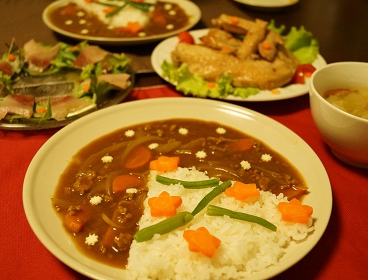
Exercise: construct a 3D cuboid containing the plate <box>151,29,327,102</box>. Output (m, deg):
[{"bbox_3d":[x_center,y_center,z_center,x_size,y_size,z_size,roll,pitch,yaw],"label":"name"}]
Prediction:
[{"bbox_3d":[0.072,-0.100,0.616,0.232,0.023,0.232,1,34,-1],"label":"plate"}]

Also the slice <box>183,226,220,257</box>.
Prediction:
[{"bbox_3d":[0.012,0.070,0.310,0.025,0.006,0.025,-1,49,-20],"label":"slice"}]

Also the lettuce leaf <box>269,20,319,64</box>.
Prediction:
[{"bbox_3d":[0.151,-0.137,0.646,0.075,0.045,0.060,2,34,0],"label":"lettuce leaf"}]

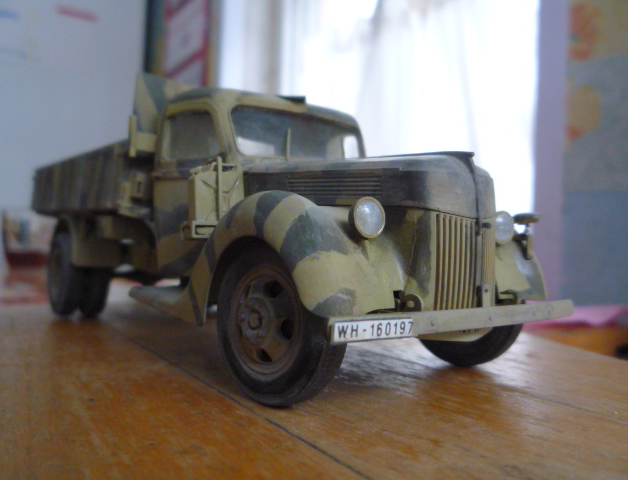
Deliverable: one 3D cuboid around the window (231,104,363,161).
[{"bbox_3d":[-0.002,-0.023,0.128,0.037,0.012,0.003,2,-21,-39],"label":"window"}]

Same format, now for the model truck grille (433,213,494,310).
[{"bbox_3d":[0.026,0.004,0.092,0.017,0.017,0.003,2,-1,-39],"label":"model truck grille"}]

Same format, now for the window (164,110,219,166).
[{"bbox_3d":[-0.027,-0.023,0.124,0.002,0.011,0.025,10,-1,-39],"label":"window"}]

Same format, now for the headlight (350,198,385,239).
[{"bbox_3d":[0.008,-0.003,0.086,0.007,0.007,0.004,2,-1,-39],"label":"headlight"}]

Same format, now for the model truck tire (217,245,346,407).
[{"bbox_3d":[-0.006,0.013,0.091,0.006,0.026,0.026,2,-1,-42],"label":"model truck tire"}]

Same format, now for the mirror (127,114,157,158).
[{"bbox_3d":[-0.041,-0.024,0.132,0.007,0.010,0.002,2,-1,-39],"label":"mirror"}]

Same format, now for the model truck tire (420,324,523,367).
[{"bbox_3d":[0.033,0.015,0.124,0.006,0.026,0.026,2,-1,-42],"label":"model truck tire"}]

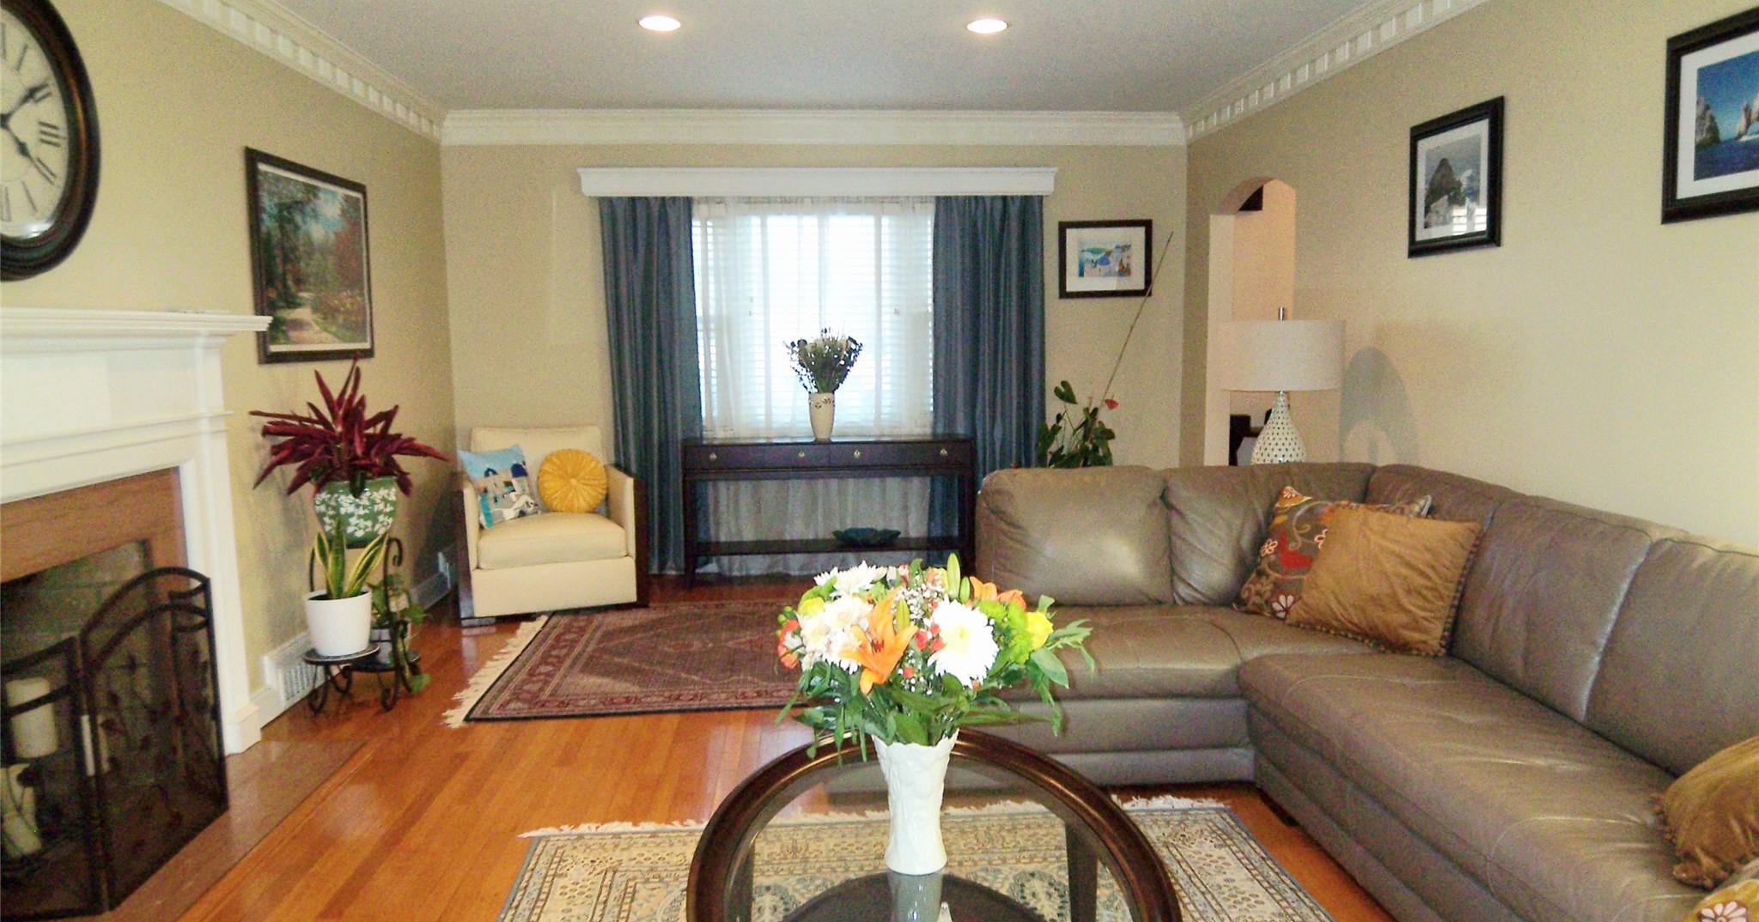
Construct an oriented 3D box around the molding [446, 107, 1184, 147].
[{"bbox_3d":[-0.314,-1.817,6.365,4.080,0.190,0.120,-1,6,-4],"label":"molding"}]

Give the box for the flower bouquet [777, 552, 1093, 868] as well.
[{"bbox_3d":[0.090,0.415,1.929,0.510,0.530,0.460,-1,6,-4],"label":"flower bouquet"}]

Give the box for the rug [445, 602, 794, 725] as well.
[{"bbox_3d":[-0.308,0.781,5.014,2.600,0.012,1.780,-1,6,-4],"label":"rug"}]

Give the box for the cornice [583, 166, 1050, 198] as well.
[{"bbox_3d":[-0.316,-1.502,6.329,2.550,0.165,0.200,-1,6,-4],"label":"cornice"}]

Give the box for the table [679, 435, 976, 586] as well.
[{"bbox_3d":[-0.264,0.259,6.324,1.540,0.760,0.360,-1,6,-4],"label":"table"}]

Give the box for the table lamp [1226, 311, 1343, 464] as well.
[{"bbox_3d":[1.565,-0.214,4.535,0.450,0.730,0.450,-1,6,-4],"label":"table lamp"}]

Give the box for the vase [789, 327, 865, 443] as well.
[{"bbox_3d":[-0.291,-0.410,6.238,0.400,0.600,0.360,-1,6,-4],"label":"vase"}]

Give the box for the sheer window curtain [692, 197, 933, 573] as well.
[{"bbox_3d":[-0.360,-0.407,6.445,1.400,2.060,0.100,-1,6,-4],"label":"sheer window curtain"}]

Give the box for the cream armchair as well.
[{"bbox_3d":[-1.679,0.269,5.907,0.840,0.860,0.840,-3,7,-19],"label":"cream armchair"}]

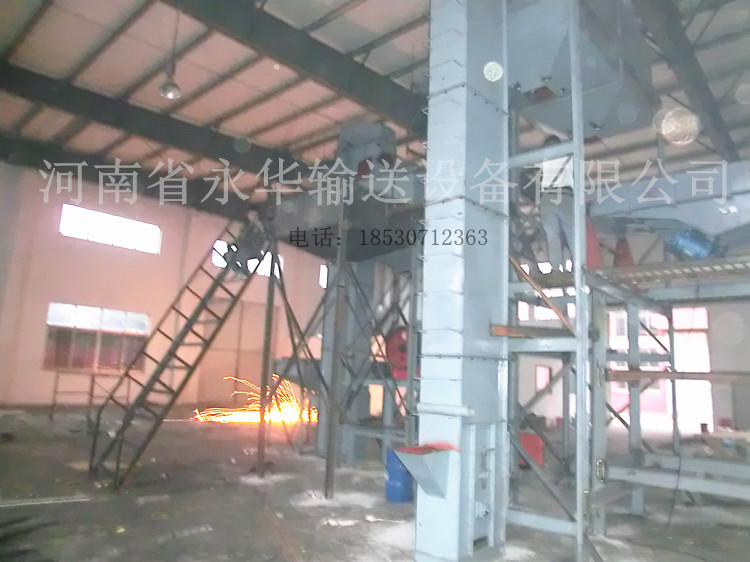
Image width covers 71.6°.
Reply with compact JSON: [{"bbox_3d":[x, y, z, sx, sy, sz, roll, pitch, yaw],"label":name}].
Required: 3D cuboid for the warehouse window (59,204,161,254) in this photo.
[{"bbox_3d":[-9.265,-1.781,18.341,0.142,1.006,3.293,-6,-12,42],"label":"warehouse window"}]

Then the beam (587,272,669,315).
[{"bbox_3d":[3.430,0.212,6.969,0.086,0.146,3.543,-6,-12,42],"label":"beam"}]

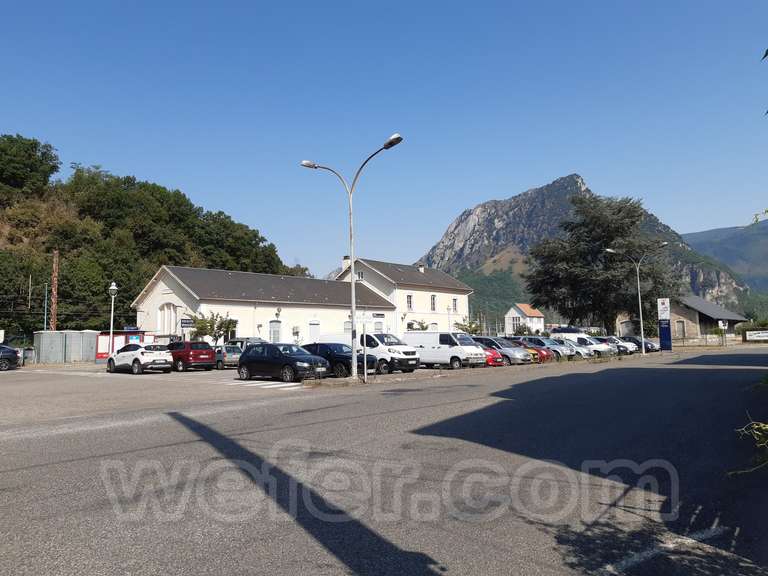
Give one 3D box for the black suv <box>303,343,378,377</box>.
[{"bbox_3d":[-2.284,3.214,26.164,4.300,1.550,1.820,-6,-7,41],"label":"black suv"}]

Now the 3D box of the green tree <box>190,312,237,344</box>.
[{"bbox_3d":[-11.504,3.449,39.138,3.000,3.500,3.100,-5,-7,41],"label":"green tree"}]

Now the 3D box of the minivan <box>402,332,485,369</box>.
[{"bbox_3d":[3.229,3.358,31.626,4.535,1.940,1.905,-5,-7,41],"label":"minivan"}]

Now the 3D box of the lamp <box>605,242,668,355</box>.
[{"bbox_3d":[21.066,0.919,47.828,4.600,8.740,0.400,-6,-7,41],"label":"lamp"}]

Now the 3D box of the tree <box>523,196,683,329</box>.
[{"bbox_3d":[27.025,-2.060,72.000,18.000,18.980,18.000,-1,-5,0],"label":"tree"}]

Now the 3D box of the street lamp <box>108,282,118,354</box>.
[{"bbox_3d":[-17.684,2.522,37.500,0.560,5.730,0.560,-1,-5,0],"label":"street lamp"}]

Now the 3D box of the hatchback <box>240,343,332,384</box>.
[{"bbox_3d":[-4.232,3.011,23.746,4.222,1.462,1.790,-5,-6,39],"label":"hatchback"}]

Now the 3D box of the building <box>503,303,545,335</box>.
[{"bbox_3d":[26.650,6.946,108.986,4.510,7.790,7.020,-6,-7,41],"label":"building"}]

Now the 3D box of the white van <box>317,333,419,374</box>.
[{"bbox_3d":[-0.735,3.069,27.448,5.024,1.895,1.950,-5,-7,40],"label":"white van"}]

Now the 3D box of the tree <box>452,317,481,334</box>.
[{"bbox_3d":[8.927,5.064,62.287,3.000,3.760,3.000,-5,-7,41],"label":"tree"}]

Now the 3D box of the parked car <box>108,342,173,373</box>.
[{"bbox_3d":[-13.113,3.735,30.821,4.272,1.550,1.800,-5,-7,40],"label":"parked car"}]

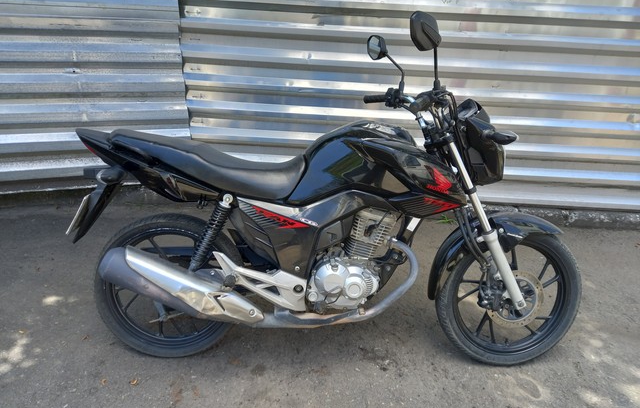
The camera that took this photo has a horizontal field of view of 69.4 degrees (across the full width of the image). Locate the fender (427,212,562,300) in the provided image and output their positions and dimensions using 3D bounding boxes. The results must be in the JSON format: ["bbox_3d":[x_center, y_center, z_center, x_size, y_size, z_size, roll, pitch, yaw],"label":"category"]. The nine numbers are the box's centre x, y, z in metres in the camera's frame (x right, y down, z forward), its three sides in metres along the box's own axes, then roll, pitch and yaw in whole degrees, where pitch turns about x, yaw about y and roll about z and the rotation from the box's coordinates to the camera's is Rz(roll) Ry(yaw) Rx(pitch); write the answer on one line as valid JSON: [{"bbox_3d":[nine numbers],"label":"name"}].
[{"bbox_3d":[0.694,0.206,1.806,0.529,0.349,0.126,0,12,-7],"label":"fender"}]

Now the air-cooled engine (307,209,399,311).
[{"bbox_3d":[0.120,0.195,1.777,0.349,0.383,0.305,2,15,-2],"label":"air-cooled engine"}]

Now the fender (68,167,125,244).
[{"bbox_3d":[-0.812,0.009,1.714,0.228,0.301,0.184,2,15,-2],"label":"fender"}]

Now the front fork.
[{"bbox_3d":[0.625,0.078,1.770,0.087,0.705,0.228,-26,14,-1],"label":"front fork"}]

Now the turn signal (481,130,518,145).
[{"bbox_3d":[0.605,-0.215,1.546,0.080,0.050,0.112,0,12,-7],"label":"turn signal"}]

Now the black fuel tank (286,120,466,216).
[{"bbox_3d":[0.203,-0.142,1.698,0.616,0.315,0.349,2,15,-2],"label":"black fuel tank"}]

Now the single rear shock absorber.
[{"bbox_3d":[-0.388,0.134,1.617,0.058,0.360,0.058,27,12,-8],"label":"single rear shock absorber"}]

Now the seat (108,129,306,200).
[{"bbox_3d":[-0.394,-0.141,1.685,0.703,0.218,0.262,2,15,-2],"label":"seat"}]

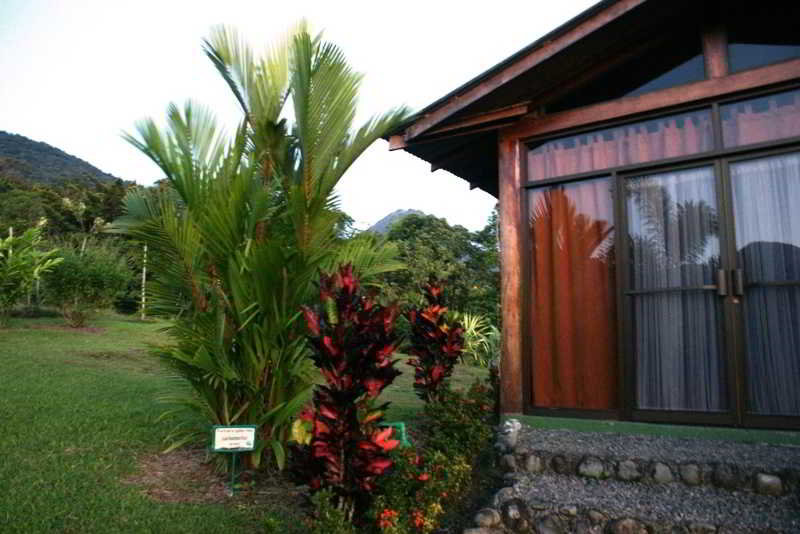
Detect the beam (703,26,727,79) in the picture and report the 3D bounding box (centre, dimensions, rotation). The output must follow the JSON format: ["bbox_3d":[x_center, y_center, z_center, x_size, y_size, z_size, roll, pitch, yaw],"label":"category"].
[{"bbox_3d":[2.632,-1.798,5.003,0.170,0.477,0.170,-5,-10,33],"label":"beam"}]

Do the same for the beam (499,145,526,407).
[{"bbox_3d":[1.063,0.039,5.747,0.175,2.682,0.175,-5,-10,33],"label":"beam"}]

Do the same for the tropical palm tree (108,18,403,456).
[{"bbox_3d":[-0.920,-0.229,4.225,2.022,3.174,1.920,2,-9,-13],"label":"tropical palm tree"}]

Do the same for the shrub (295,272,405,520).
[{"bbox_3d":[-0.270,0.664,3.303,0.570,1.371,0.570,1,-8,-4],"label":"shrub"}]

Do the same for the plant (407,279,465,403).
[{"bbox_3d":[0.325,0.692,5.501,0.531,1.182,0.531,0,-8,3],"label":"plant"}]

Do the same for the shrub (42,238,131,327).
[{"bbox_3d":[-6.507,0.317,12.512,1.623,1.837,1.623,5,-9,-27],"label":"shrub"}]

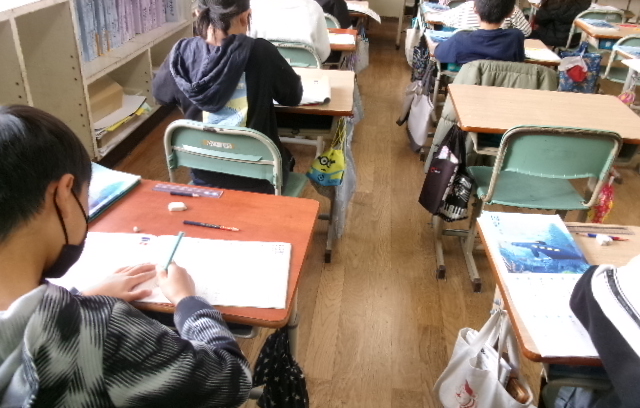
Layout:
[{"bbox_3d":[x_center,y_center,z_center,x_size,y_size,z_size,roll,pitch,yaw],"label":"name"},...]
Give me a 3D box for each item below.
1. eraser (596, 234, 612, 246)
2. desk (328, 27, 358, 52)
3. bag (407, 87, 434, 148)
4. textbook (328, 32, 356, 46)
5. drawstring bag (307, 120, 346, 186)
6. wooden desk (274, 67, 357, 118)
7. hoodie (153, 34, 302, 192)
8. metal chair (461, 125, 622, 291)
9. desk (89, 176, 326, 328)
[{"bbox_3d":[0.653,0.083,1.184,0.034,0.014,0.025,6,32,5],"label":"eraser"},{"bbox_3d":[-0.126,-0.854,2.693,0.630,0.045,0.430,5,30,3],"label":"desk"},{"bbox_3d":[0.485,-0.417,2.497,0.090,0.290,0.200,0,30,-4],"label":"bag"},{"bbox_3d":[-0.011,-0.842,2.604,0.370,0.020,0.210,6,32,5],"label":"textbook"},{"bbox_3d":[0.021,-0.162,1.664,0.120,0.205,0.075,9,31,10],"label":"drawstring bag"},{"bbox_3d":[-0.198,-0.395,1.789,0.630,0.045,0.430,4,30,2],"label":"wooden desk"},{"bbox_3d":[-0.254,-0.268,1.483,0.390,0.420,0.360,5,30,3],"label":"hoodie"},{"bbox_3d":[0.759,-0.028,1.927,0.385,0.685,0.400,3,32,0],"label":"metal chair"},{"bbox_3d":[-0.340,0.080,1.090,0.630,0.045,0.430,6,30,6],"label":"desk"}]

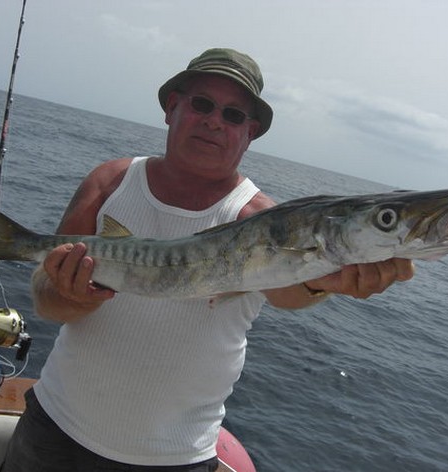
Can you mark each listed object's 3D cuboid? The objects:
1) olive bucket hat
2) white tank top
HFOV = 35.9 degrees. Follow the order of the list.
[{"bbox_3d":[-0.010,-0.314,1.500,0.250,0.135,0.280,15,-9,-3],"label":"olive bucket hat"},{"bbox_3d":[-0.142,0.151,1.520,0.430,0.625,0.290,14,7,-7],"label":"white tank top"}]

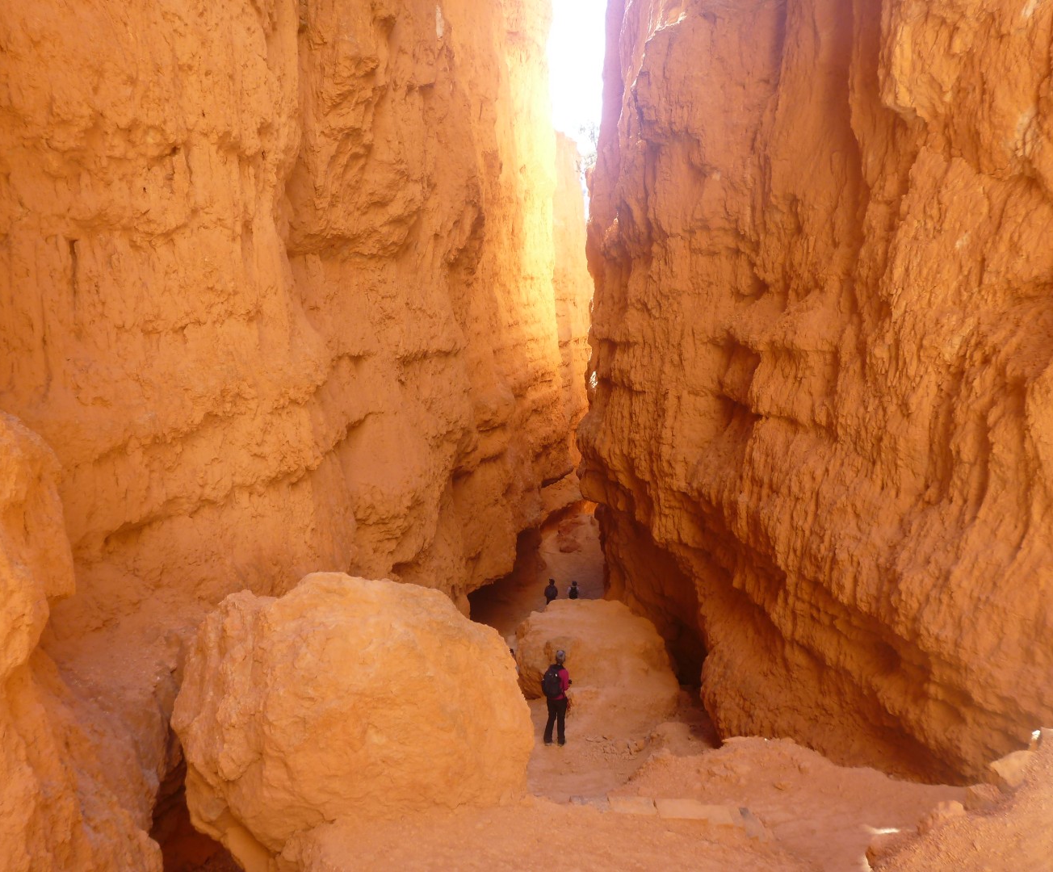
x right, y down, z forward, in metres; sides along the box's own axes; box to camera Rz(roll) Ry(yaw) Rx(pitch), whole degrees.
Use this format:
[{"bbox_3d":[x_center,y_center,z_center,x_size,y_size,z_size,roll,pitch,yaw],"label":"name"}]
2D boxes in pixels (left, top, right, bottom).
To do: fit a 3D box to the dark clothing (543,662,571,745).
[{"bbox_3d":[0.524,4.603,16.182,0.500,1.480,0.420,4,8,27],"label":"dark clothing"}]

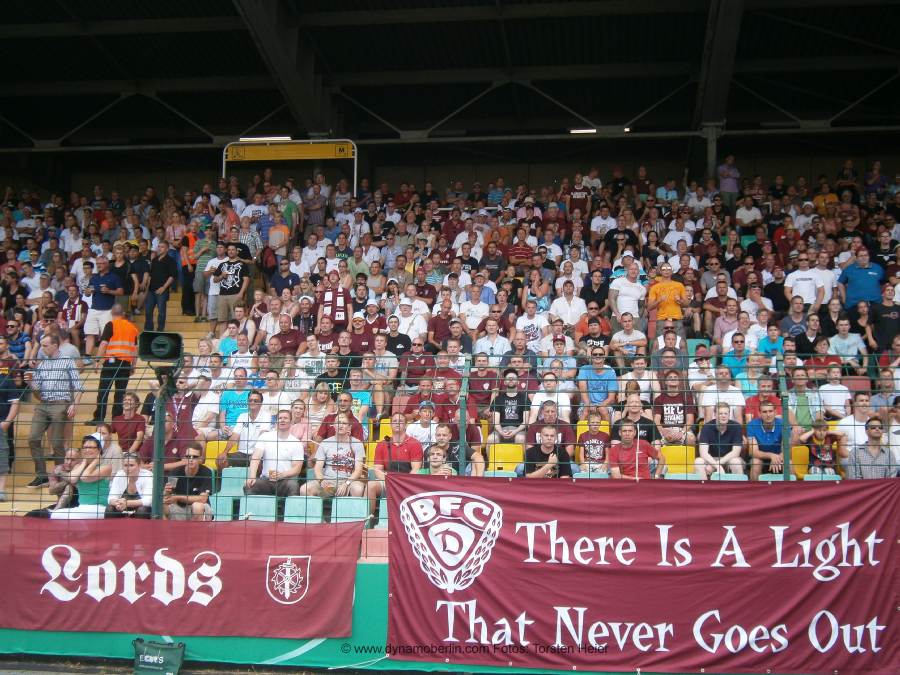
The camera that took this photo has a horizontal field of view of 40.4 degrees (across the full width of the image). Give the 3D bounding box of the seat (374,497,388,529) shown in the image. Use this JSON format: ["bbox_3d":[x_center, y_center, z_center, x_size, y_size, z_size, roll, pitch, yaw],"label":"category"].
[{"bbox_3d":[-0.562,1.849,12.453,0.420,0.420,0.420,0,-5,7],"label":"seat"}]

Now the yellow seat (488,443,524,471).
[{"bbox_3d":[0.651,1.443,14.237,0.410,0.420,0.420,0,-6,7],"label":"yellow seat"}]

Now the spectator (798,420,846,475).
[{"bbox_3d":[4.080,1.368,13.359,0.520,0.920,0.600,0,-5,7],"label":"spectator"}]

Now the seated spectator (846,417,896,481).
[{"bbox_3d":[4.418,1.495,12.778,0.550,1.360,0.750,0,-6,7],"label":"seated spectator"}]

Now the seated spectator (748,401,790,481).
[{"bbox_3d":[3.510,1.349,13.436,0.540,1.300,0.800,0,-4,8],"label":"seated spectator"}]

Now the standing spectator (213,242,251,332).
[{"bbox_3d":[-3.880,-0.812,21.800,0.600,1.750,0.380,0,-6,3],"label":"standing spectator"}]

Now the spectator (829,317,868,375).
[{"bbox_3d":[5.377,0.321,16.538,0.520,1.245,0.750,-1,-6,14],"label":"spectator"}]

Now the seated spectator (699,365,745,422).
[{"bbox_3d":[3.250,1.011,14.575,0.560,1.360,0.750,0,-6,7],"label":"seated spectator"}]

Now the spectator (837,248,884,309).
[{"bbox_3d":[6.551,-0.533,19.219,0.680,1.820,0.450,0,-5,7],"label":"spectator"}]

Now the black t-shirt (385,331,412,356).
[{"bbox_3d":[-0.775,0.196,17.700,0.500,0.580,0.300,0,-6,7],"label":"black t-shirt"}]

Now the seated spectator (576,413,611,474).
[{"bbox_3d":[1.646,1.365,14.007,0.400,1.020,0.620,0,-7,7],"label":"seated spectator"}]

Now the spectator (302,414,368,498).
[{"bbox_3d":[-1.264,1.478,13.401,0.580,1.330,0.820,0,-4,8],"label":"spectator"}]

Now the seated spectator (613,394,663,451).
[{"bbox_3d":[2.107,1.258,13.807,0.540,1.255,0.750,0,-6,9],"label":"seated spectator"}]

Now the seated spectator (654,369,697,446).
[{"bbox_3d":[2.681,1.010,14.528,0.520,1.280,0.750,0,-6,9],"label":"seated spectator"}]

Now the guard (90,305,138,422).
[{"bbox_3d":[-4.832,0.382,17.600,0.650,1.759,0.500,2,-7,-15],"label":"guard"}]

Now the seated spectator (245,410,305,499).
[{"bbox_3d":[-1.915,1.466,13.493,0.580,1.340,0.820,0,-4,8],"label":"seated spectator"}]

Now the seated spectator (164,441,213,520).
[{"bbox_3d":[-2.660,1.695,12.485,0.520,1.220,0.800,0,-5,7],"label":"seated spectator"}]

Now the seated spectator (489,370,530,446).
[{"bbox_3d":[0.722,1.010,14.822,0.500,1.280,0.750,0,-6,9],"label":"seated spectator"}]

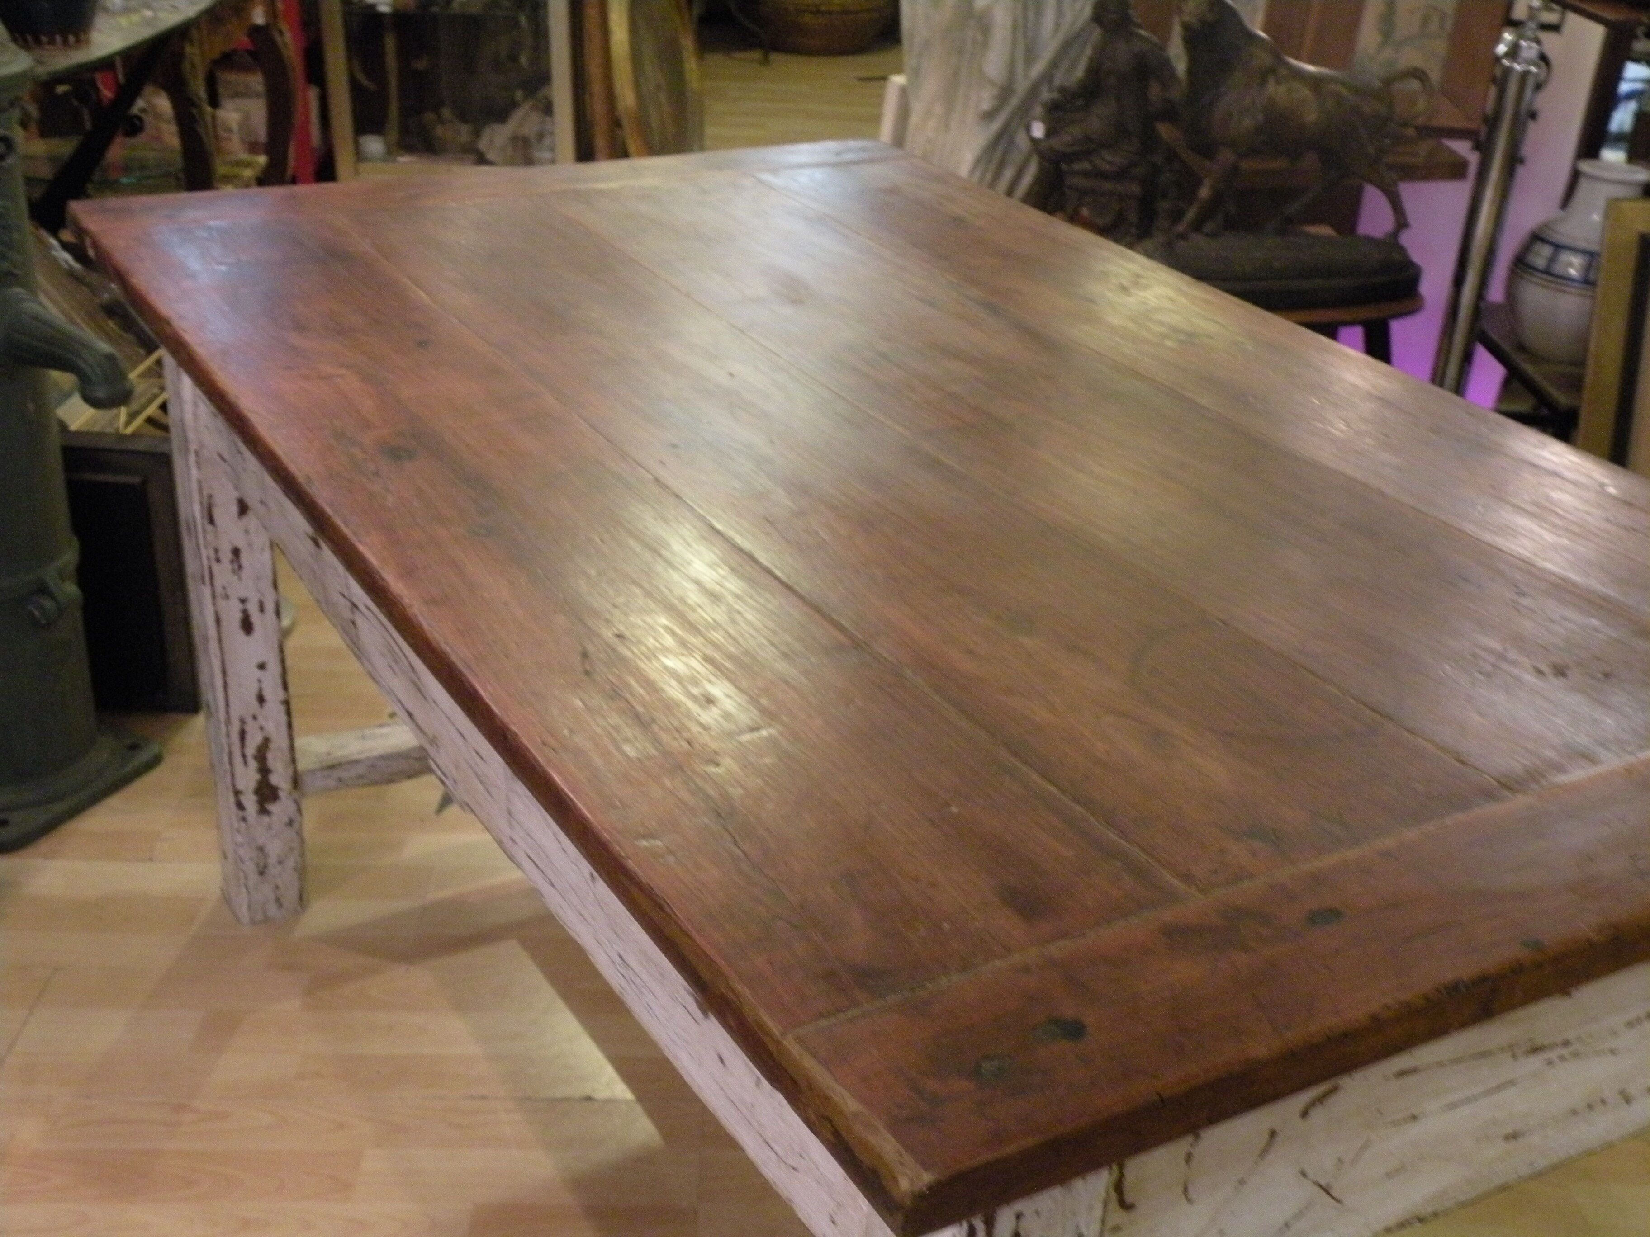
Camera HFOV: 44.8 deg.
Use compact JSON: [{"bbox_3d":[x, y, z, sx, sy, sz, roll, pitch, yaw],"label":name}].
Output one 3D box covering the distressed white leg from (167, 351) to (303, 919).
[{"bbox_3d":[-0.600,-0.022,2.039,0.072,0.730,0.084,-12,30,-28],"label":"distressed white leg"}]

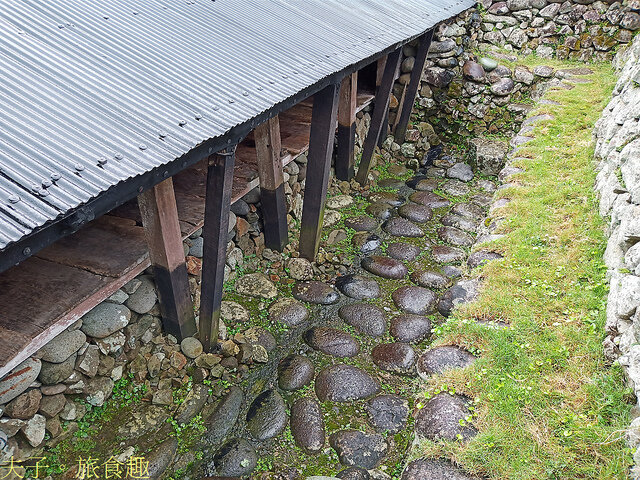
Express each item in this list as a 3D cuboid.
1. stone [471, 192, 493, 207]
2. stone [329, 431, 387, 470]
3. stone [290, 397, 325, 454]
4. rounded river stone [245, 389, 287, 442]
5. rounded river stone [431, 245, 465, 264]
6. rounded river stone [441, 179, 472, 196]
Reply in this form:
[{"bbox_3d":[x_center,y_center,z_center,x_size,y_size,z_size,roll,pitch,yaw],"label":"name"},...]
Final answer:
[{"bbox_3d":[1.344,-0.334,3.842,0.154,0.079,0.163,23,37,33],"label":"stone"},{"bbox_3d":[0.169,0.887,1.983,0.240,0.124,0.155,4,33,6],"label":"stone"},{"bbox_3d":[-0.050,0.824,2.082,0.141,0.113,0.280,-7,34,-11],"label":"stone"},{"bbox_3d":[-0.300,0.993,2.644,0.224,0.145,0.341,6,33,10],"label":"rounded river stone"},{"bbox_3d":[0.894,0.099,3.205,0.225,0.113,0.141,6,33,9],"label":"rounded river stone"},{"bbox_3d":[1.510,-0.575,5.150,0.330,0.183,0.313,21,38,30],"label":"rounded river stone"}]

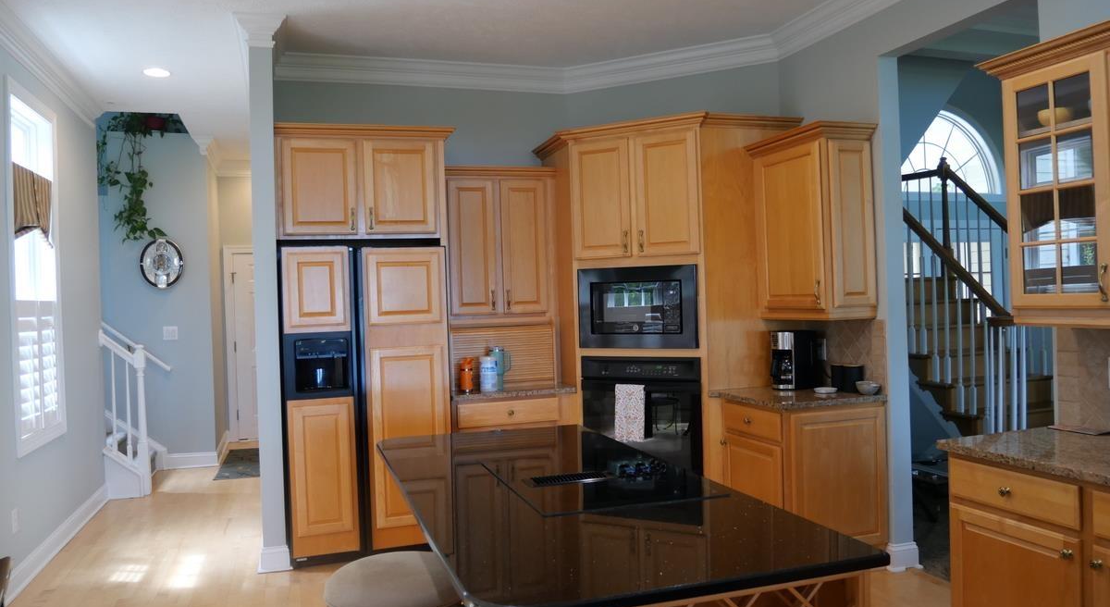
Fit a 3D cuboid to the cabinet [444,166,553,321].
[{"bbox_3d":[-0.381,-0.369,4.985,0.728,0.928,0.394,-2,0,-19],"label":"cabinet"}]

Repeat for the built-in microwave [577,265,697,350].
[{"bbox_3d":[0.567,0.021,4.710,0.743,0.483,0.430,-2,0,26],"label":"built-in microwave"}]

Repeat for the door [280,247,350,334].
[{"bbox_3d":[-1.331,-0.077,4.322,0.368,0.483,0.060,-2,0,-19],"label":"door"}]

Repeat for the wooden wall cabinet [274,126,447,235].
[{"bbox_3d":[-1.144,-0.688,4.638,1.020,0.644,0.579,-2,0,-19],"label":"wooden wall cabinet"}]

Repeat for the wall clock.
[{"bbox_3d":[-3.612,-0.368,7.068,0.376,0.478,0.104,-2,0,-19],"label":"wall clock"}]

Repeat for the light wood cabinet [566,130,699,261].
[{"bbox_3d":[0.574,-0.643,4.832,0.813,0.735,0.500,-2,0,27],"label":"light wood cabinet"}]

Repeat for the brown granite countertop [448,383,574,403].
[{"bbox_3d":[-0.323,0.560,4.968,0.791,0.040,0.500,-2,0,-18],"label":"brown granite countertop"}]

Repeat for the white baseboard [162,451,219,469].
[{"bbox_3d":[-3.389,1.459,7.180,0.472,0.141,0.021,-2,0,-19],"label":"white baseboard"}]

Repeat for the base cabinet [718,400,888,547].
[{"bbox_3d":[1.340,0.959,4.163,0.601,0.891,0.594,-2,0,-19],"label":"base cabinet"}]

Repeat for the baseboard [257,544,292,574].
[{"bbox_3d":[-1.559,1.417,4.296,0.182,0.140,0.050,-2,0,-18],"label":"baseboard"}]

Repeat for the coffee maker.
[{"bbox_3d":[1.396,0.321,4.492,0.210,0.340,0.180,-2,0,-32],"label":"coffee maker"}]

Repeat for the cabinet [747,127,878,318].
[{"bbox_3d":[1.412,-0.422,4.263,0.333,1.001,0.686,-2,0,-18],"label":"cabinet"}]

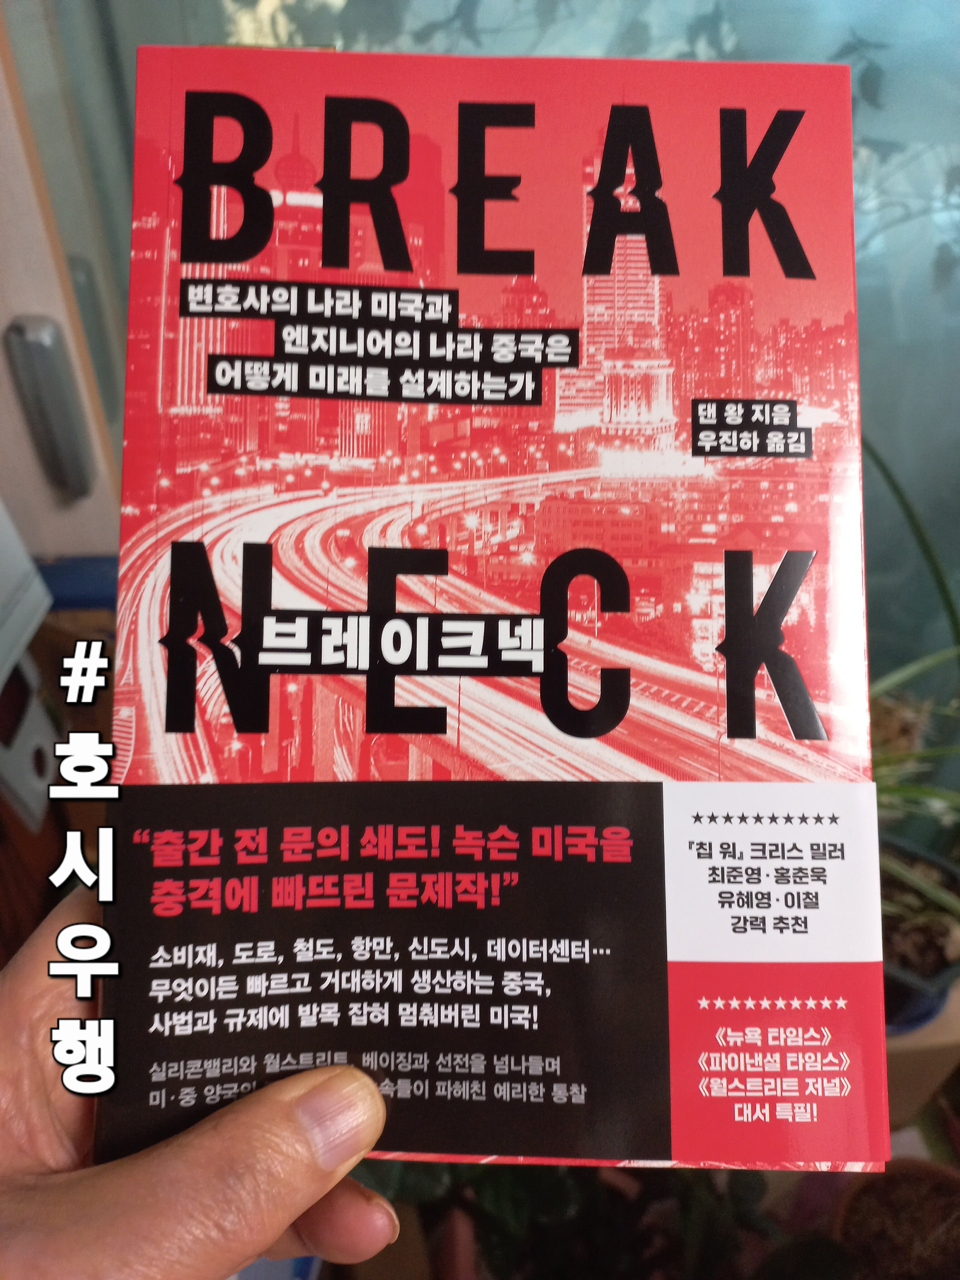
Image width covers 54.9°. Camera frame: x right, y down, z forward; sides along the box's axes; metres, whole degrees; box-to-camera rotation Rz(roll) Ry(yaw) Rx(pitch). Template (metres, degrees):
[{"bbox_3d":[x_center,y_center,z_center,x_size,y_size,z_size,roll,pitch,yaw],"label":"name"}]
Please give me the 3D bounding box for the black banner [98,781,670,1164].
[{"bbox_3d":[-0.019,0.064,0.182,0.111,0.072,0.005,1,-5,0],"label":"black banner"}]

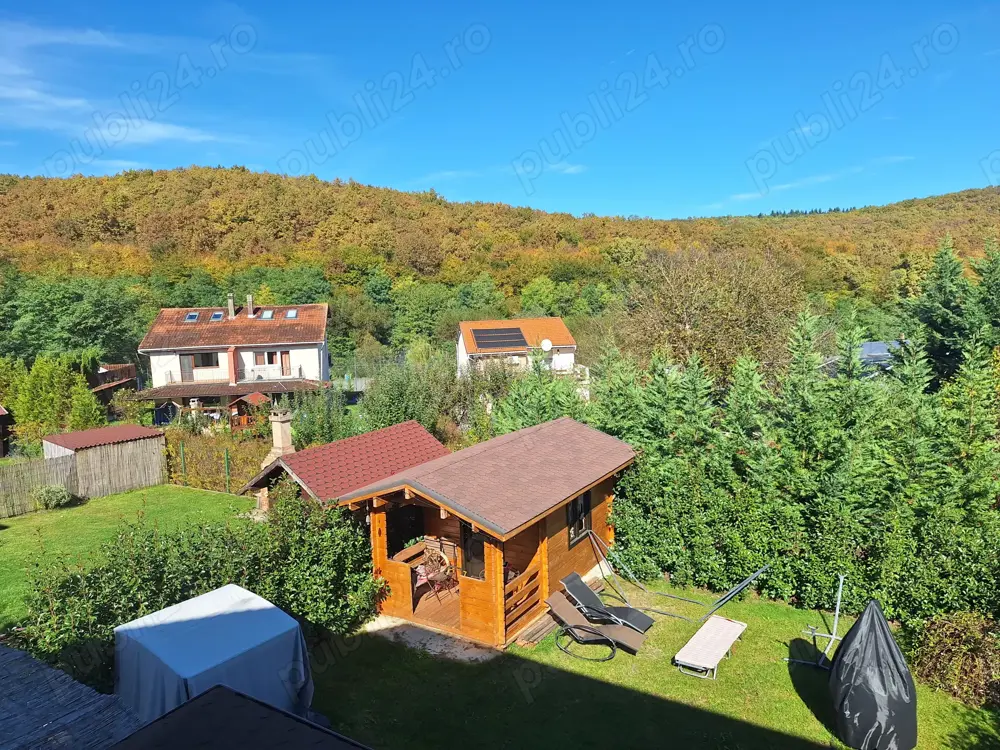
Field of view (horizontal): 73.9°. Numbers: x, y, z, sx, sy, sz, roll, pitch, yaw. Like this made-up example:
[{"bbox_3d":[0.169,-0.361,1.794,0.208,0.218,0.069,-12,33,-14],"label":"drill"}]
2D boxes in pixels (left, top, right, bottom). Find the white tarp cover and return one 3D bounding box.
[{"bbox_3d":[-4.144,4.276,9.599,2.120,1.380,1.820,4,8,39],"label":"white tarp cover"}]

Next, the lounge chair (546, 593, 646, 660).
[{"bbox_3d":[1.608,4.274,11.198,1.636,0.851,0.660,2,8,30],"label":"lounge chair"}]

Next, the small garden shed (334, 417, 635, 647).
[{"bbox_3d":[0.056,2.888,13.887,3.716,2.974,6.031,3,8,31],"label":"small garden shed"}]

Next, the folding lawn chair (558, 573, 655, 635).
[{"bbox_3d":[1.898,4.166,11.761,1.619,0.930,0.660,3,8,34],"label":"folding lawn chair"}]

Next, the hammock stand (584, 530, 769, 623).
[{"bbox_3d":[3.292,3.878,12.661,3.350,1.200,0.850,3,8,31],"label":"hammock stand"}]

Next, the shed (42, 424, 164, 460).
[{"bbox_3d":[-14.913,3.276,25.321,2.427,2.004,3.275,2,7,34],"label":"shed"}]

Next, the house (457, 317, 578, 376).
[{"bbox_3d":[1.316,-2.025,69.314,10.590,7.363,10.800,-3,6,-10],"label":"house"}]

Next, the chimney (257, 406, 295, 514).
[{"bbox_3d":[-6.136,2.354,18.240,0.800,2.987,0.850,3,8,31],"label":"chimney"}]

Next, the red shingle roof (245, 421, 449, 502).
[{"bbox_3d":[-3.616,2.014,16.696,2.467,0.989,5.110,2,7,28],"label":"red shingle roof"}]

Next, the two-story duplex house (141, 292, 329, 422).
[{"bbox_3d":[-21.322,-2.036,55.738,14.200,9.550,13.300,-2,7,-10],"label":"two-story duplex house"}]

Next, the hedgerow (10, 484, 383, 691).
[{"bbox_3d":[-5.109,3.829,12.072,5.575,1.750,1.500,-5,7,-29],"label":"hedgerow"}]

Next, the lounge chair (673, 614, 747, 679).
[{"bbox_3d":[3.905,4.967,12.138,0.678,0.260,1.852,3,8,37],"label":"lounge chair"}]

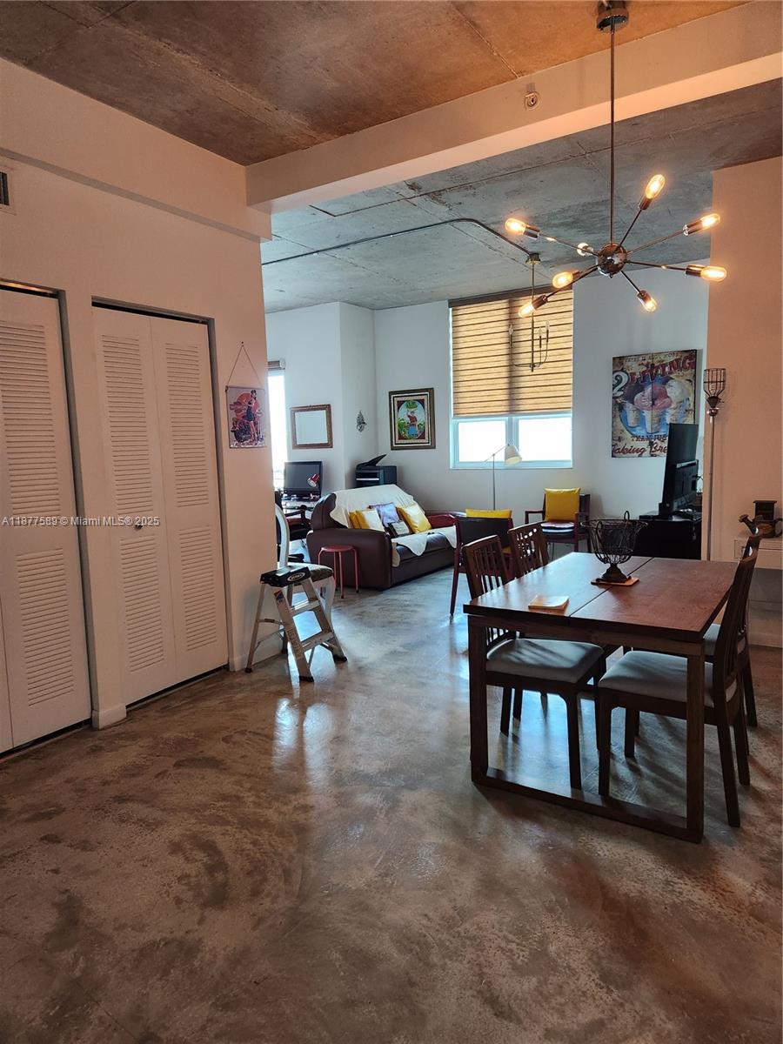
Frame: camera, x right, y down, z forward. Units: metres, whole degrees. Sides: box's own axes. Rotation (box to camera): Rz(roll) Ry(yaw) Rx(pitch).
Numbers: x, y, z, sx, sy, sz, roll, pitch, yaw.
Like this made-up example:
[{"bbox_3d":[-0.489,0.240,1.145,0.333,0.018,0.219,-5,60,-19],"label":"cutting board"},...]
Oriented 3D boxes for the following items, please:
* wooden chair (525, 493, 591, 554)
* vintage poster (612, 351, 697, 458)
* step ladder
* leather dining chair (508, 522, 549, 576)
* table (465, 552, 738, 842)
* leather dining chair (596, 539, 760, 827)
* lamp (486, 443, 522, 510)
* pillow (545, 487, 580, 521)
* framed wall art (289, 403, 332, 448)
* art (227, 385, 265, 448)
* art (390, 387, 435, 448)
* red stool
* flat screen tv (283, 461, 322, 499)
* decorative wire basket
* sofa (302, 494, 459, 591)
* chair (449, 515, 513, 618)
[{"bbox_3d":[1.746,0.134,7.220,0.550,0.810,0.570,2,8,32],"label":"wooden chair"},{"bbox_3d":[2.789,-1.240,7.391,0.854,1.092,0.035,2,8,33],"label":"vintage poster"},{"bbox_3d":[-0.596,0.614,4.388,0.490,0.610,0.440,1,7,25],"label":"step ladder"},{"bbox_3d":[0.926,0.503,3.492,0.510,0.950,0.430,2,8,32],"label":"leather dining chair"},{"bbox_3d":[1.046,0.636,3.163,0.870,0.740,1.400,2,8,32],"label":"table"},{"bbox_3d":[1.122,0.580,2.703,0.510,0.950,0.450,2,8,32],"label":"leather dining chair"},{"bbox_3d":[1.222,-0.213,7.901,0.450,1.350,0.270,3,8,35],"label":"lamp"},{"bbox_3d":[1.799,-0.183,7.301,0.365,0.360,0.125,2,-6,32],"label":"pillow"},{"bbox_3d":[-1.028,-1.192,8.782,0.650,0.525,0.035,2,8,32],"label":"framed wall art"},{"bbox_3d":[-0.906,-0.650,4.349,0.012,0.375,0.330,2,8,32],"label":"art"},{"bbox_3d":[0.267,-1.326,9.022,0.684,0.759,0.030,2,8,33],"label":"art"},{"bbox_3d":[-0.495,0.451,6.542,0.330,0.460,0.330,-2,6,0],"label":"red stool"},{"bbox_3d":[-1.108,-0.520,8.648,0.600,0.450,0.160,2,8,32],"label":"flat screen tv"},{"bbox_3d":[1.016,0.116,3.168,0.275,0.285,0.275,2,8,32],"label":"decorative wire basket"},{"bbox_3d":[0.004,0.086,7.649,1.010,0.905,1.880,2,8,32],"label":"sofa"},{"bbox_3d":[0.881,0.340,5.663,0.560,0.775,0.570,3,8,39],"label":"chair"}]

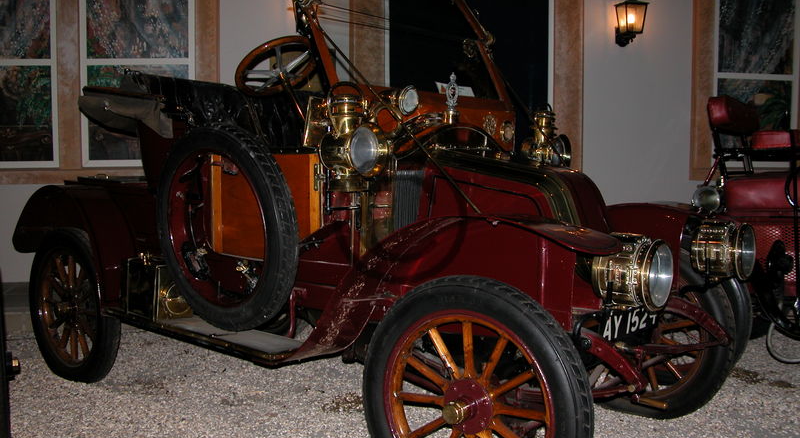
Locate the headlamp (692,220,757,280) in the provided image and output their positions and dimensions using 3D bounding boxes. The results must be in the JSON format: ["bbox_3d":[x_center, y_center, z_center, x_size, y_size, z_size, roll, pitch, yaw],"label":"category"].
[{"bbox_3d":[1.283,0.121,3.208,0.178,0.235,0.219,5,6,42],"label":"headlamp"}]

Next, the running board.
[{"bbox_3d":[-0.896,0.531,3.697,1.153,0.051,0.255,4,6,39],"label":"running board"}]

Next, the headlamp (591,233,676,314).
[{"bbox_3d":[0.722,0.165,2.500,0.178,0.240,0.219,5,6,42],"label":"headlamp"}]

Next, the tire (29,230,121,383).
[{"bbox_3d":[-1.695,0.454,4.199,0.826,0.826,0.107,4,6,39],"label":"tire"}]

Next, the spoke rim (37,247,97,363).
[{"bbox_3d":[-1.716,0.456,4.172,0.627,0.627,0.153,4,6,39],"label":"spoke rim"}]

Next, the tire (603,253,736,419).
[{"bbox_3d":[1.115,0.510,3.710,0.826,0.826,0.107,4,6,35],"label":"tire"}]

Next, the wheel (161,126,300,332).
[{"bbox_3d":[-0.700,0.039,3.213,0.816,0.816,0.094,4,11,39],"label":"wheel"}]

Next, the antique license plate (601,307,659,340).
[{"bbox_3d":[0.861,0.393,3.014,0.015,0.114,0.500,4,6,39],"label":"antique license plate"}]

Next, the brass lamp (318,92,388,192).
[{"bbox_3d":[-0.165,-0.285,2.938,0.194,0.362,0.173,4,6,39],"label":"brass lamp"}]

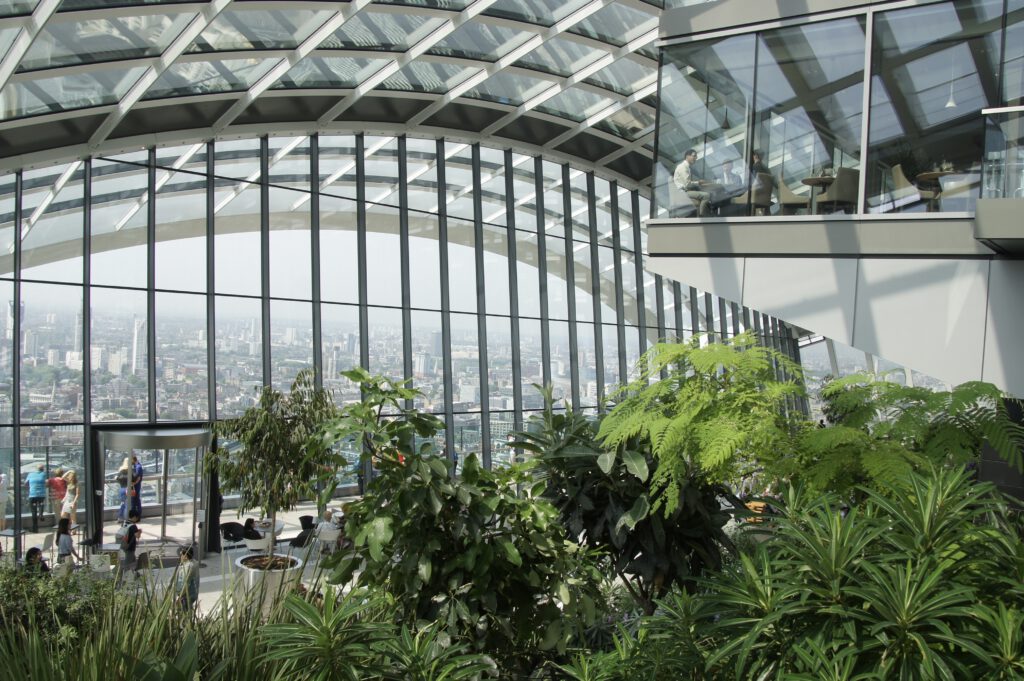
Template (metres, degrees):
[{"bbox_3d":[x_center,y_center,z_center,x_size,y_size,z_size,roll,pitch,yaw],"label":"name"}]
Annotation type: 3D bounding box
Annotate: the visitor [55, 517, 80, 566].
[{"bbox_3d":[-8.836,4.335,15.192,0.420,1.630,0.480,2,1,-39],"label":"visitor"}]

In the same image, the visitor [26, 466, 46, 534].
[{"bbox_3d":[-11.974,3.940,19.339,0.560,1.730,0.460,2,1,-27],"label":"visitor"}]

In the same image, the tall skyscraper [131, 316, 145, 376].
[{"bbox_3d":[-879.763,14.152,1810.000,32.000,140.000,26.000,3,1,-27],"label":"tall skyscraper"}]

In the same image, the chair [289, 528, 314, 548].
[{"bbox_3d":[-4.944,4.806,18.171,0.540,0.740,0.520,3,1,30],"label":"chair"}]

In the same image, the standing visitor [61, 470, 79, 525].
[{"bbox_3d":[-11.231,4.075,19.531,0.460,1.530,0.360,3,1,-12],"label":"standing visitor"}]

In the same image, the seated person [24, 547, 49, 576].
[{"bbox_3d":[-8.976,4.528,14.412,0.750,1.250,0.520,3,1,-21],"label":"seated person"}]

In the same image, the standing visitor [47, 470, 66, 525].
[{"bbox_3d":[-11.607,4.019,19.653,0.540,1.600,0.460,2,1,-23],"label":"standing visitor"}]

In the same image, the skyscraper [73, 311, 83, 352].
[{"bbox_3d":[-1073.971,-12.445,1910.000,28.000,122.000,24.000,3,1,-30],"label":"skyscraper"}]

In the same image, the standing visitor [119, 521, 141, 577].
[{"bbox_3d":[-7.846,4.335,15.703,0.500,1.700,0.520,2,1,-44],"label":"standing visitor"}]

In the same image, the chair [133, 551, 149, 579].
[{"bbox_3d":[-7.611,4.691,15.714,0.520,0.780,0.500,3,1,18],"label":"chair"}]

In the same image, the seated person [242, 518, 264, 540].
[{"bbox_3d":[-5.875,4.663,17.485,0.750,1.220,0.550,2,1,-41],"label":"seated person"}]

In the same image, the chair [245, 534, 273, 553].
[{"bbox_3d":[-5.730,4.774,17.398,0.540,0.750,0.540,3,1,12],"label":"chair"}]

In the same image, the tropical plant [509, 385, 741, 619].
[{"bbox_3d":[1.080,1.522,7.300,1.900,2.000,1.800,3,1,9],"label":"tropical plant"}]

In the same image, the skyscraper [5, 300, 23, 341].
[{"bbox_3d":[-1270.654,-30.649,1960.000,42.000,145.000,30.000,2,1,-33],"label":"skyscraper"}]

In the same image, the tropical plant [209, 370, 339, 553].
[{"bbox_3d":[-4.313,2.194,13.774,2.350,3.350,2.200,3,1,-18],"label":"tropical plant"}]

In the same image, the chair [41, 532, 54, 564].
[{"bbox_3d":[-10.026,4.558,16.501,0.520,0.780,0.500,3,1,6],"label":"chair"}]

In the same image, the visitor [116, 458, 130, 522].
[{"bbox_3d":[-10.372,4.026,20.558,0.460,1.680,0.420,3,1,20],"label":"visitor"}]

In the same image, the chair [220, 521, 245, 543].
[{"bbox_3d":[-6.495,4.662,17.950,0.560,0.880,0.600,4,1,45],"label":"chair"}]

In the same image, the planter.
[{"bbox_3d":[-4.722,4.809,14.870,1.240,0.980,1.240,3,1,-19],"label":"planter"}]

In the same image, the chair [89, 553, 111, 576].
[{"bbox_3d":[-8.458,4.753,15.749,0.480,0.820,0.520,3,1,-27],"label":"chair"}]

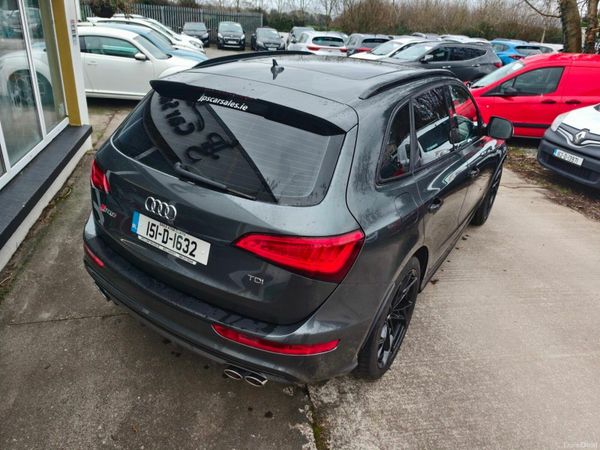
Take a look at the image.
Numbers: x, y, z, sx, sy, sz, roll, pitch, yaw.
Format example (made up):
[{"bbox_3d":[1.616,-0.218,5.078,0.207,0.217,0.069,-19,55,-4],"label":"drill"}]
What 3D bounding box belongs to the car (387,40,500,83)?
[{"bbox_3d":[4.277,-5.313,13.463,4.690,1.680,1.880,-5,28,-20],"label":"car"}]

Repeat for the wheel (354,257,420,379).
[{"bbox_3d":[0.447,0.515,2.360,0.260,0.735,0.735,20,30,27],"label":"wheel"}]

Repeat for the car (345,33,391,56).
[{"bbox_3d":[3.246,-8.346,19.295,1.830,1.600,4.400,3,27,-4],"label":"car"}]

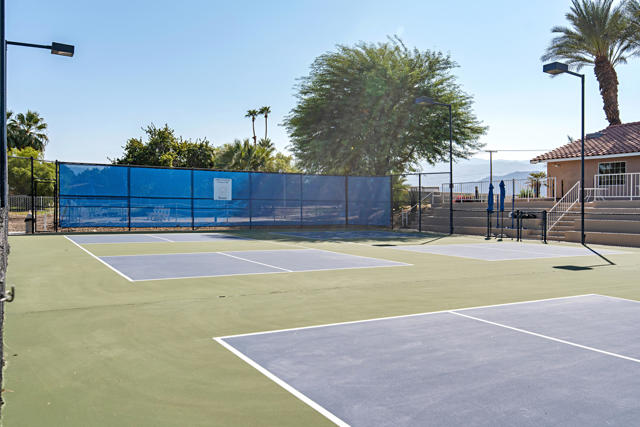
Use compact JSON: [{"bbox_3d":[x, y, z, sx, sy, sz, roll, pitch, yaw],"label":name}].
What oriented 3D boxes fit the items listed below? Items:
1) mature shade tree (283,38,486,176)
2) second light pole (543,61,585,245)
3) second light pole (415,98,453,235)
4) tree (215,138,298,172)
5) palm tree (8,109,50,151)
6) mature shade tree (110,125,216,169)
[{"bbox_3d":[4.619,-5.873,38.200,14.000,13.100,13.500,0,1,0],"label":"mature shade tree"},{"bbox_3d":[9.311,-2.143,20.060,2.110,6.660,0.560,-1,1,-30],"label":"second light pole"},{"bbox_3d":[5.786,-2.279,26.431,2.140,6.660,0.600,-1,1,-30],"label":"second light pole"},{"bbox_3d":[-6.786,-3.900,57.000,9.000,8.100,7.500,0,1,0],"label":"tree"},{"bbox_3d":[-31.257,-5.637,57.000,4.500,10.700,4.500,0,1,0],"label":"palm tree"},{"bbox_3d":[-14.483,-4.078,50.000,10.200,8.400,9.300,0,1,0],"label":"mature shade tree"}]

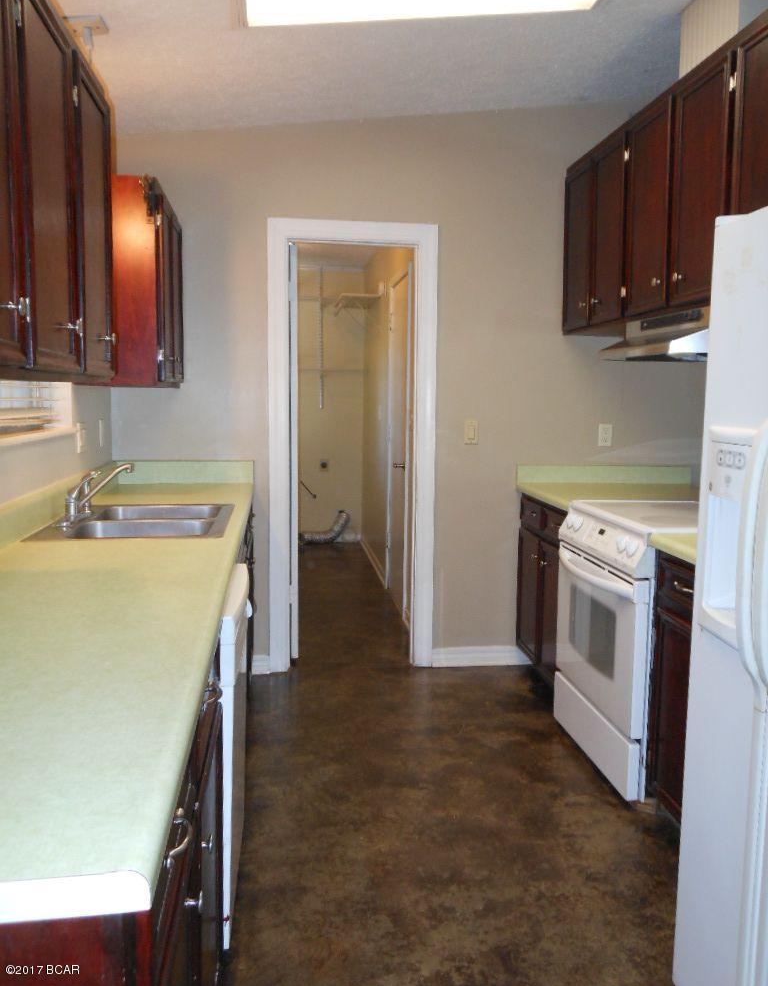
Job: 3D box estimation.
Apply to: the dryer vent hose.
[{"bbox_3d":[-0.531,0.318,7.823,0.470,0.300,0.180,0,6,-7],"label":"dryer vent hose"}]

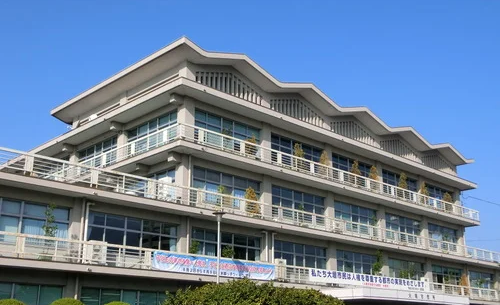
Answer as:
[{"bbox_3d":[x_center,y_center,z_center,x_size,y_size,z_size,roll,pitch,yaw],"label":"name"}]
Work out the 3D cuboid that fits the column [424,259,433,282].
[{"bbox_3d":[16.138,11.550,53.300,0.970,3.450,0.840,16,-23,-41],"label":"column"}]

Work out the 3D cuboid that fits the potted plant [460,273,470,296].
[{"bbox_3d":[20.884,13.031,56.134,0.950,2.300,0.950,16,-23,-41],"label":"potted plant"}]

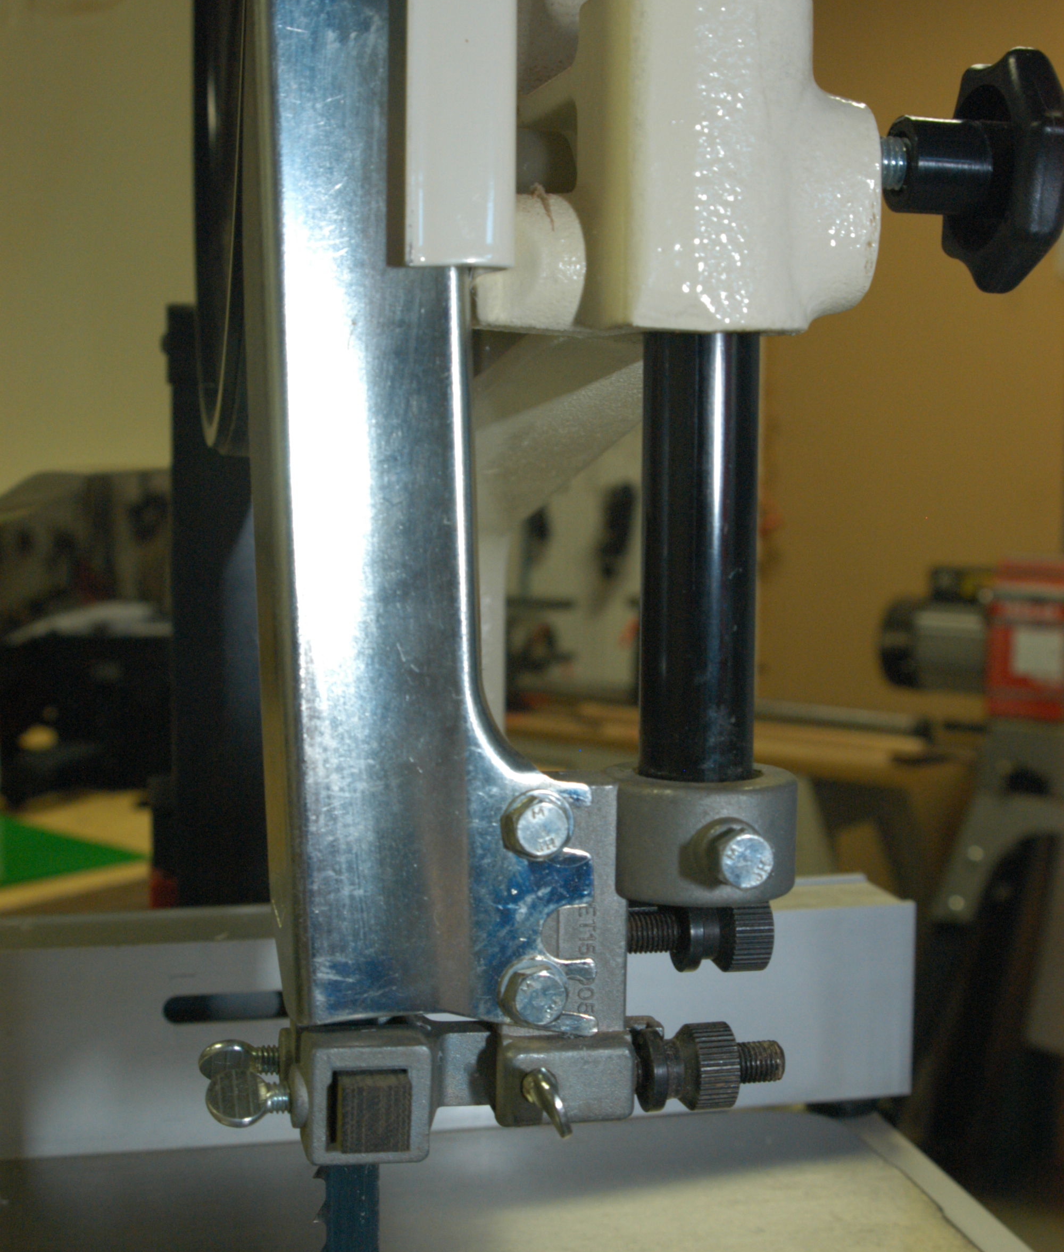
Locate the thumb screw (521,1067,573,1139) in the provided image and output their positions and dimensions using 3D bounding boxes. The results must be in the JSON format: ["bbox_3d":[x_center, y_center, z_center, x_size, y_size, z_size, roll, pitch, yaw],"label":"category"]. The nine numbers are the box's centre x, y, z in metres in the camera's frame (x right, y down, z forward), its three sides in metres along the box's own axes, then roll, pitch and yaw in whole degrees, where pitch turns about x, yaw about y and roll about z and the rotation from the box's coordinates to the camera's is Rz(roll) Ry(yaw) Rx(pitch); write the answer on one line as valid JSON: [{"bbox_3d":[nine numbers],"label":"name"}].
[{"bbox_3d":[0.002,0.087,0.345,0.006,0.011,0.019,-31,9,-7],"label":"thumb screw"}]

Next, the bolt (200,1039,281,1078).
[{"bbox_3d":[-0.056,0.086,0.370,0.019,0.011,0.006,-1,20,-11],"label":"bolt"}]

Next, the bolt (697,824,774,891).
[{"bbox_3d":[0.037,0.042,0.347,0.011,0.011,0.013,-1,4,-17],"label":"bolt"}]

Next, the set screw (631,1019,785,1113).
[{"bbox_3d":[0.034,0.087,0.370,0.034,0.018,0.018,-1,4,-11],"label":"set screw"}]

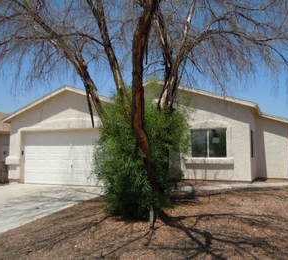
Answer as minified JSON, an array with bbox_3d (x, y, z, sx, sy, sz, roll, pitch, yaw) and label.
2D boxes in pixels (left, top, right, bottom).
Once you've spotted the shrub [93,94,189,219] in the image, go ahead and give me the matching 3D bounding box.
[{"bbox_3d":[-0.047,0.532,7.132,2.253,2.797,2.000,0,-6,0],"label":"shrub"}]

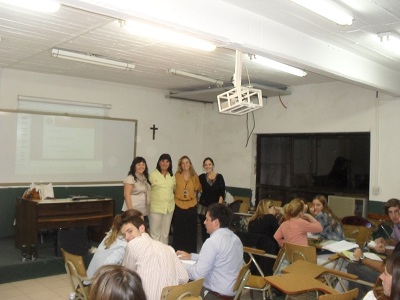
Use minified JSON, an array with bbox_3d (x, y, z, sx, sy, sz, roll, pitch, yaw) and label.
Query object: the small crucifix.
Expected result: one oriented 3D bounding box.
[{"bbox_3d":[-0.931,-0.360,8.313,0.194,0.321,0.031,2,-1,-39],"label":"small crucifix"}]

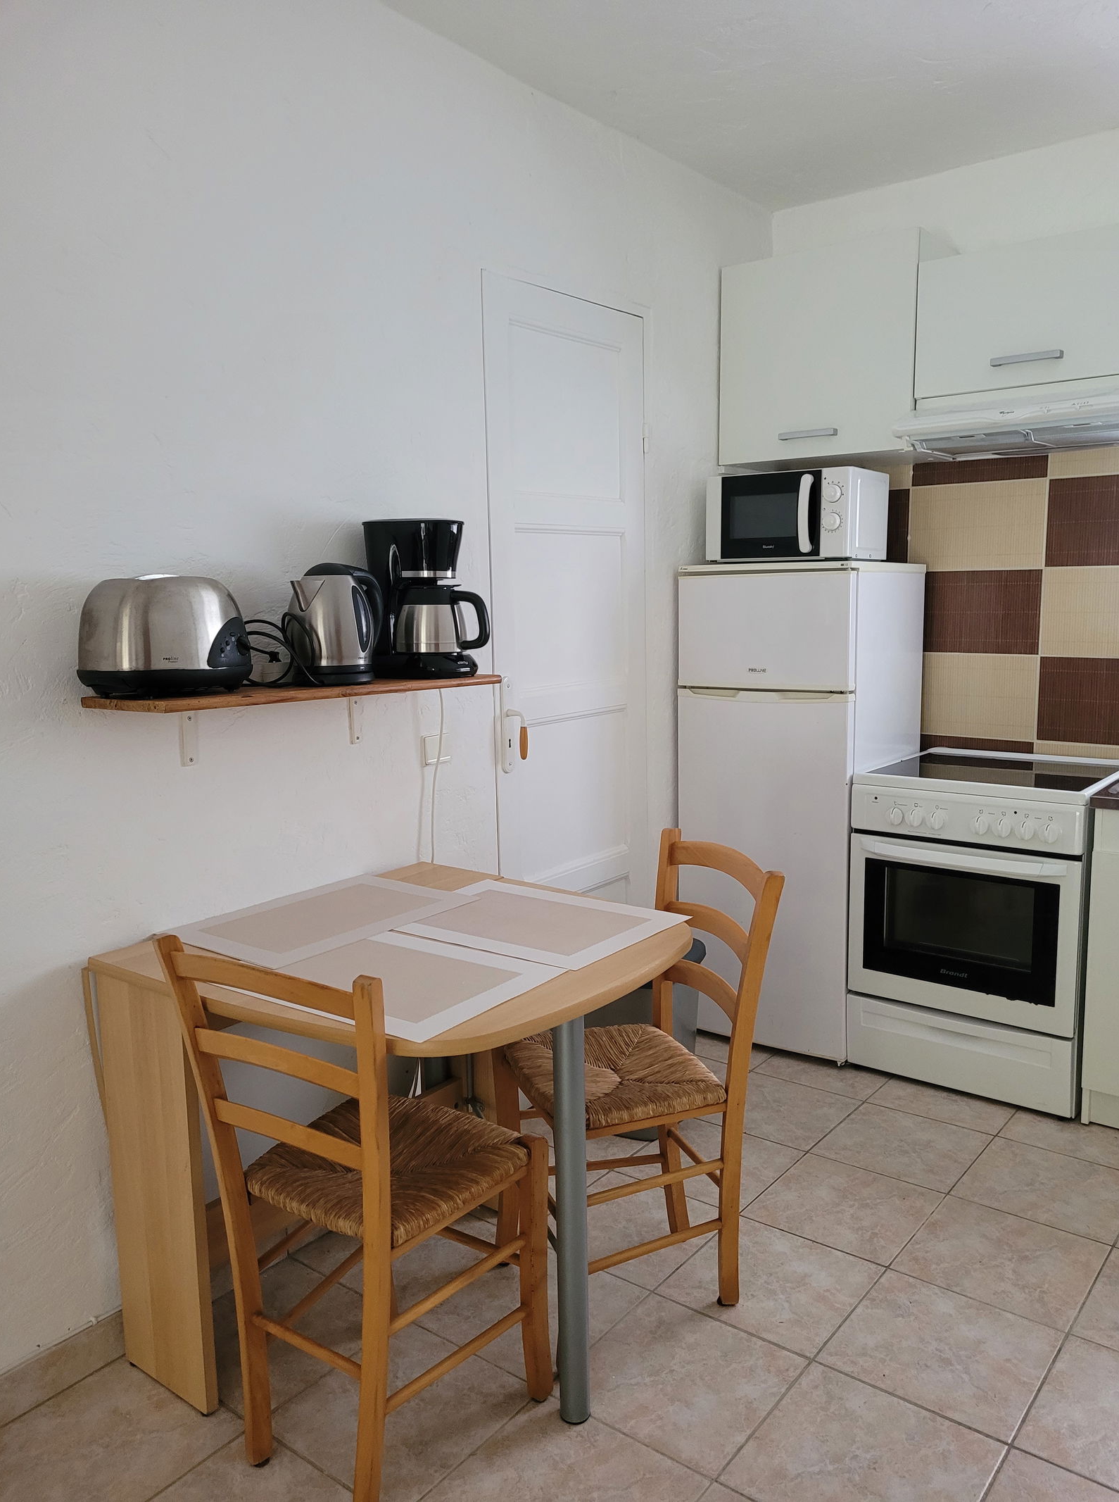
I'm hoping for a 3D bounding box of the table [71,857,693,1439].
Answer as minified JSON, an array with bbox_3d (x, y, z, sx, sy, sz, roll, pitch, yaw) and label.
[{"bbox_3d":[-0.227,0.707,2.077,0.835,0.746,0.833,5,10,38],"label":"table"}]

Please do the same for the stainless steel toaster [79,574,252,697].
[{"bbox_3d":[-0.675,-0.195,1.933,0.180,0.202,0.286,5,10,38],"label":"stainless steel toaster"}]

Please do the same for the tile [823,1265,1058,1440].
[{"bbox_3d":[0.688,1.076,2.025,0.336,0.012,0.336,5,10,38],"label":"tile"}]

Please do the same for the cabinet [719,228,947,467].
[{"bbox_3d":[0.850,-1.179,3.433,0.620,0.585,0.355,5,10,38],"label":"cabinet"}]

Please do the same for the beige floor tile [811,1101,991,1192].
[{"bbox_3d":[0.838,0.965,2.751,0.333,0.010,0.333,5,10,38],"label":"beige floor tile"}]

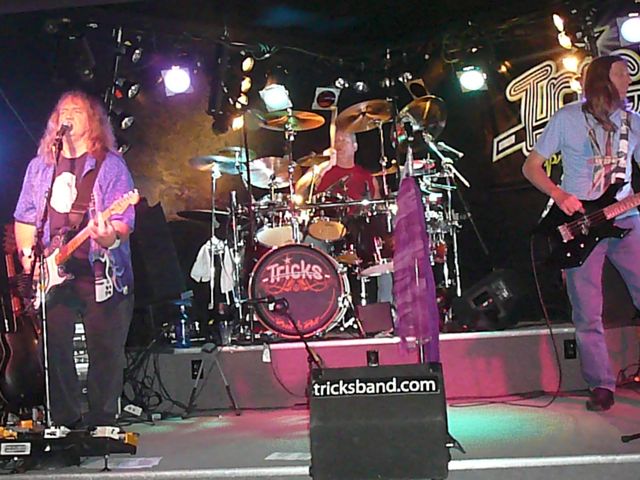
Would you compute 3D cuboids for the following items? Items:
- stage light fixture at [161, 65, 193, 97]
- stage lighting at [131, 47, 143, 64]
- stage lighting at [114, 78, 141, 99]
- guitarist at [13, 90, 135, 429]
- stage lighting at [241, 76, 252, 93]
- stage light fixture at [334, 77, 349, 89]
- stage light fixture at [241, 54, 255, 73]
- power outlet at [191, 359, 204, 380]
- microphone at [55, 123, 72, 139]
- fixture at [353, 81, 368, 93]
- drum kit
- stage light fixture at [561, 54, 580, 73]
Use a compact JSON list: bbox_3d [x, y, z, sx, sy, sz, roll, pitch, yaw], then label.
[{"bbox_3d":[-1.006,-1.158,6.830,0.220,0.220,0.260,-3,28,3],"label":"stage light fixture"},{"bbox_3d":[-1.290,-1.279,6.623,0.140,0.120,0.120,23,17,35],"label":"stage lighting"},{"bbox_3d":[-1.362,-1.072,6.800,0.130,0.130,0.160,-2,22,-40],"label":"stage lighting"},{"bbox_3d":[-1.310,0.104,5.150,0.660,1.810,0.500,-2,1,5],"label":"guitarist"},{"bbox_3d":[-0.535,-1.079,6.624,0.140,0.120,0.120,20,15,37],"label":"stage lighting"},{"bbox_3d":[0.161,-1.179,7.200,0.110,0.100,0.130,-3,15,1],"label":"stage light fixture"},{"bbox_3d":[-0.513,-1.248,6.800,0.100,0.110,0.120,-2,19,-24],"label":"stage light fixture"},{"bbox_3d":[-0.735,0.780,5.780,0.072,0.114,0.015,-3,-1,0],"label":"power outlet"},{"bbox_3d":[-1.334,-0.567,5.000,0.052,0.052,0.165,-4,22,31],"label":"microphone"},{"bbox_3d":[0.303,-1.150,7.200,0.120,0.100,0.130,-3,15,1],"label":"fixture"},{"bbox_3d":[0.037,-0.150,6.400,1.820,1.520,1.400,-3,-1,5],"label":"drum kit"},{"bbox_3d":[1.661,-1.172,6.331,0.130,0.130,0.150,-2,21,33],"label":"stage light fixture"}]

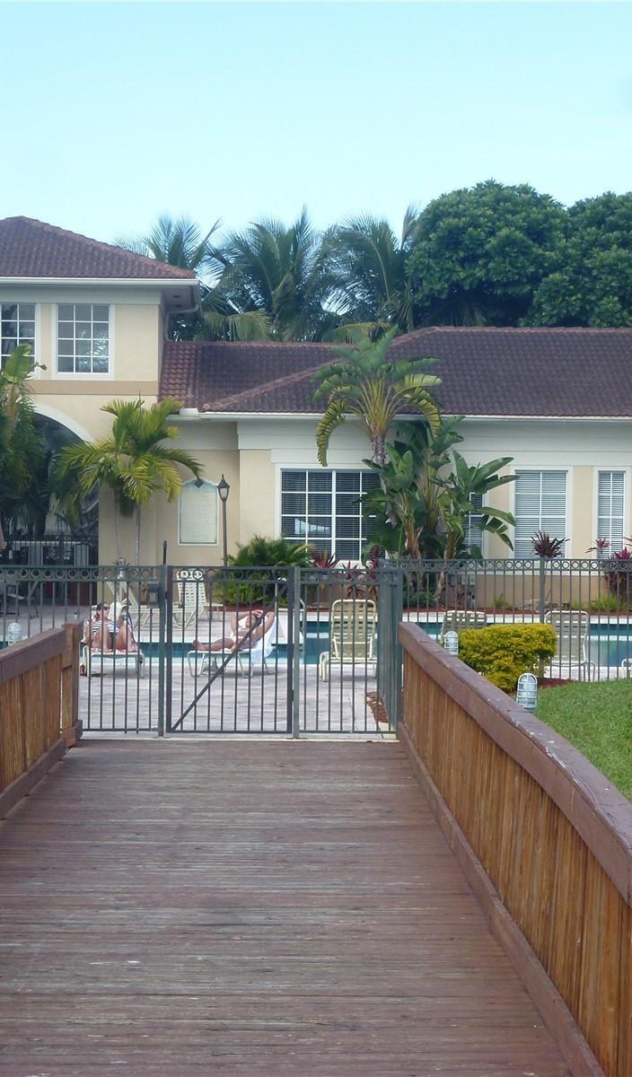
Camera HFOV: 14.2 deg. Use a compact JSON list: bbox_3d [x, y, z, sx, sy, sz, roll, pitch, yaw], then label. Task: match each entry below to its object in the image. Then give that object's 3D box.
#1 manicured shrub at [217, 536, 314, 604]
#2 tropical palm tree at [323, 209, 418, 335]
[{"bbox_3d":[-1.050,0.700,53.300,2.050,1.500,1.800,1,0,-1],"label":"manicured shrub"},{"bbox_3d":[1.700,-4.400,78.000,4.200,11.400,4.200,1,0,-1],"label":"tropical palm tree"}]

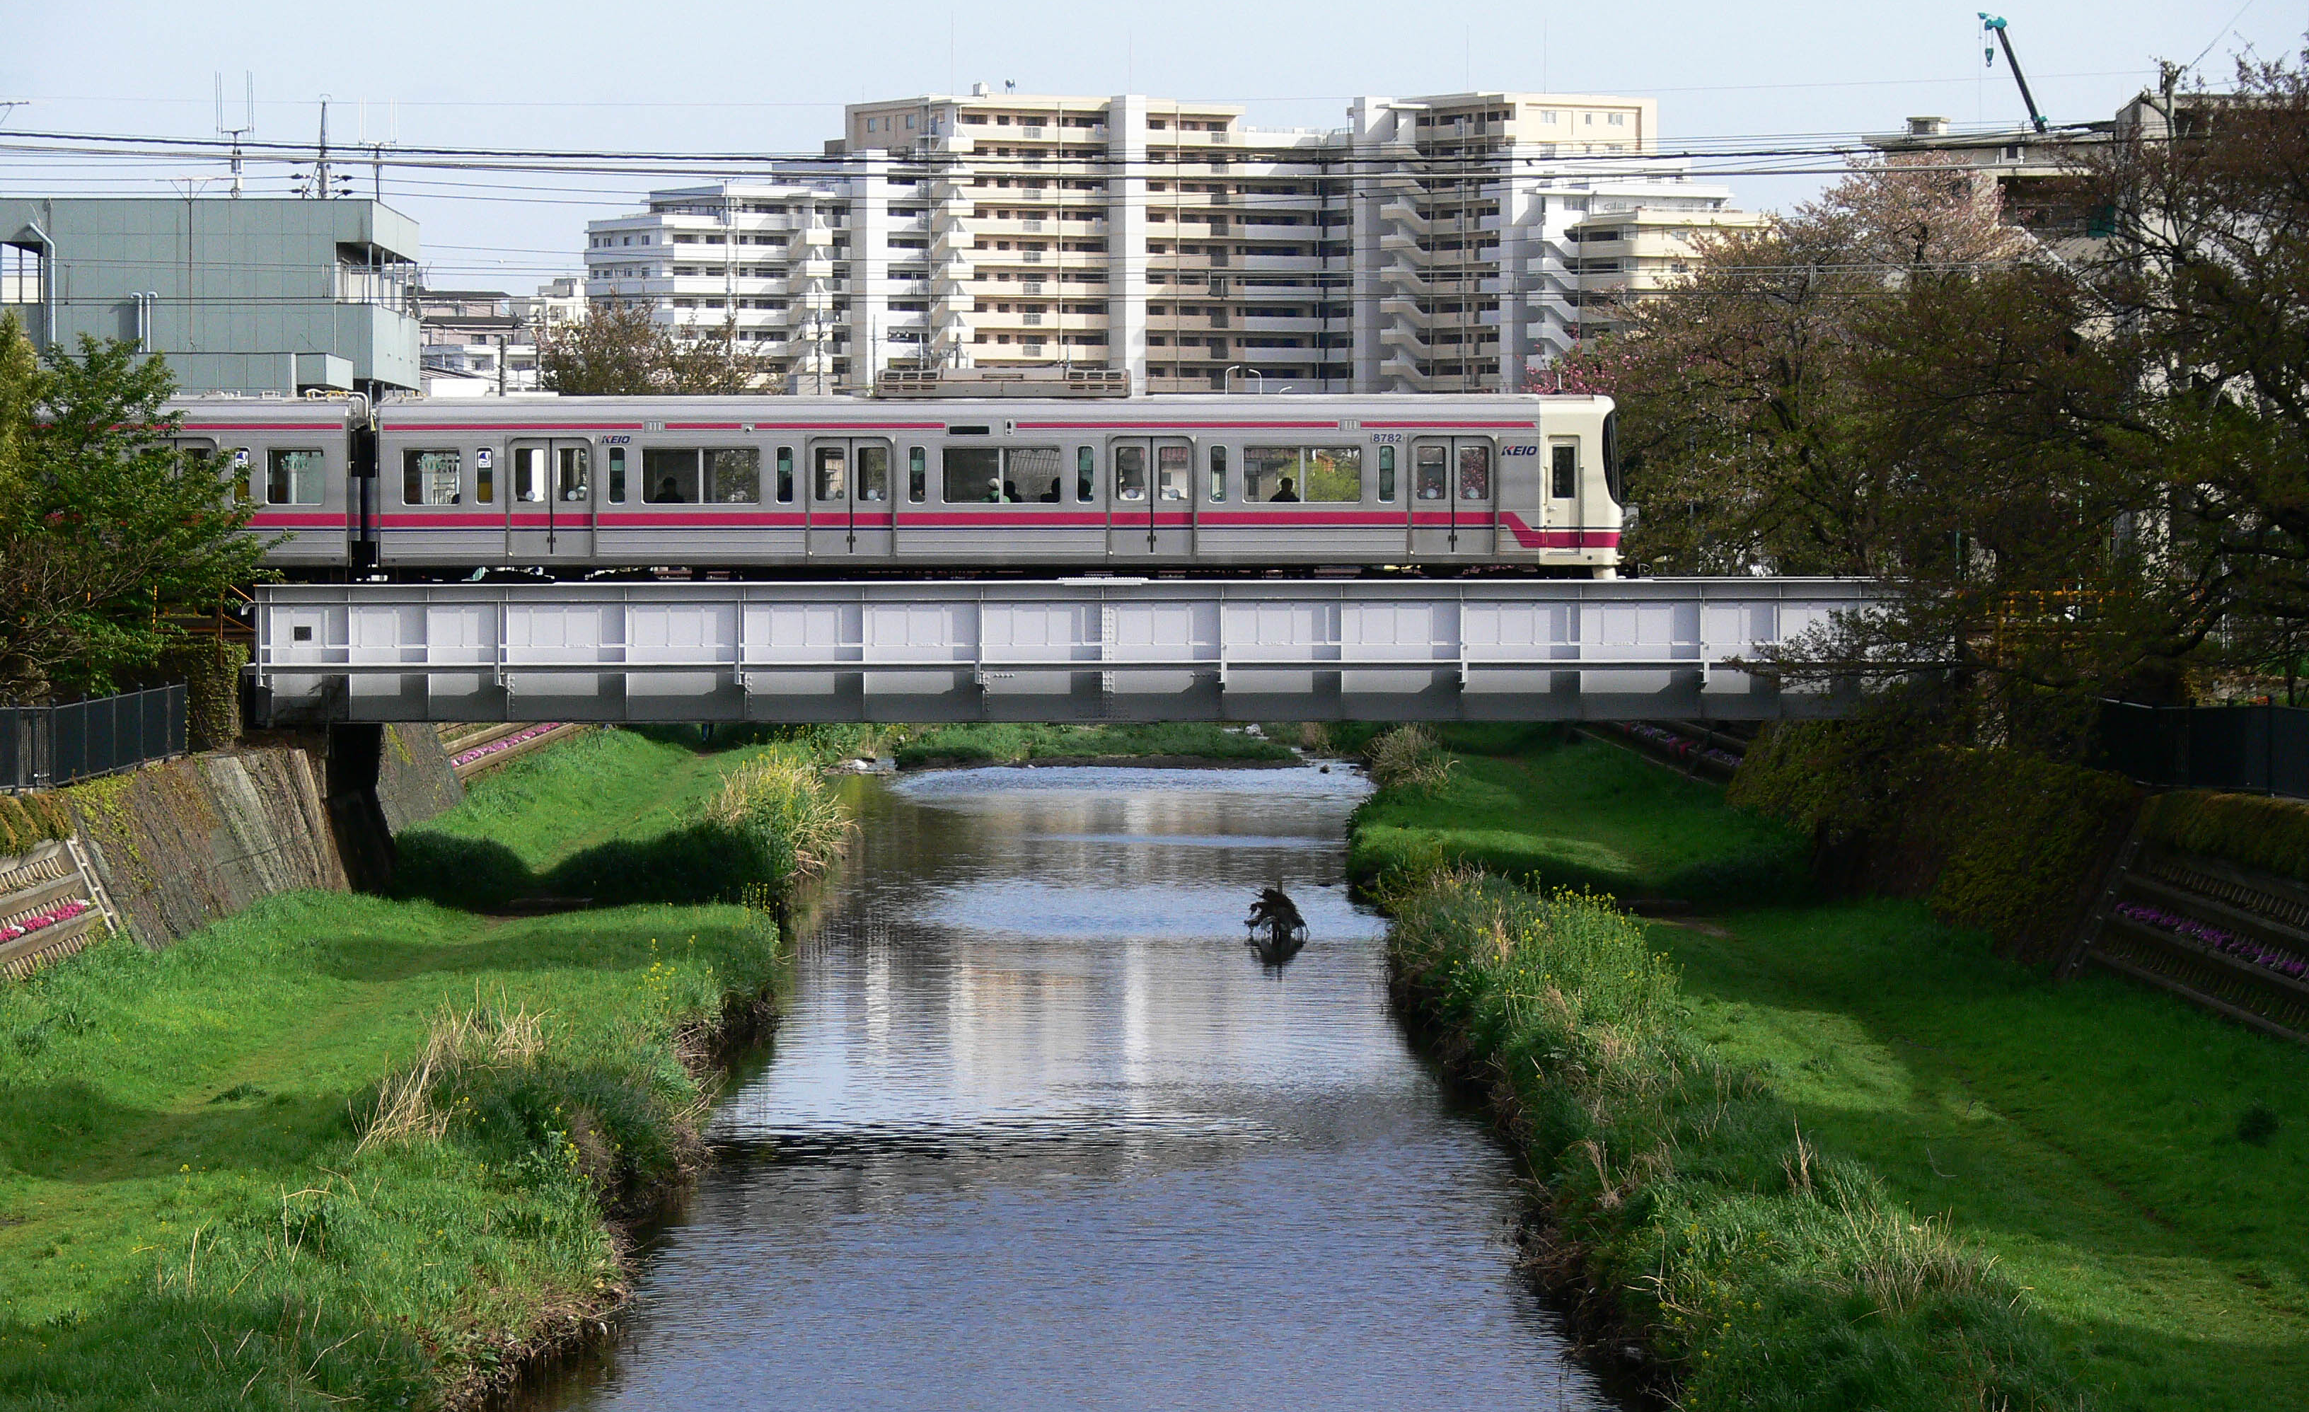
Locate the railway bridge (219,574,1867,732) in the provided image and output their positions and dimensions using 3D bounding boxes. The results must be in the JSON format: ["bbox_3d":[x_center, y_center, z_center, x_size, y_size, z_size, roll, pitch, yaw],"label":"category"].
[{"bbox_3d":[-0.629,-0.972,121.497,26.600,2.200,8.600,0,2,1],"label":"railway bridge"}]

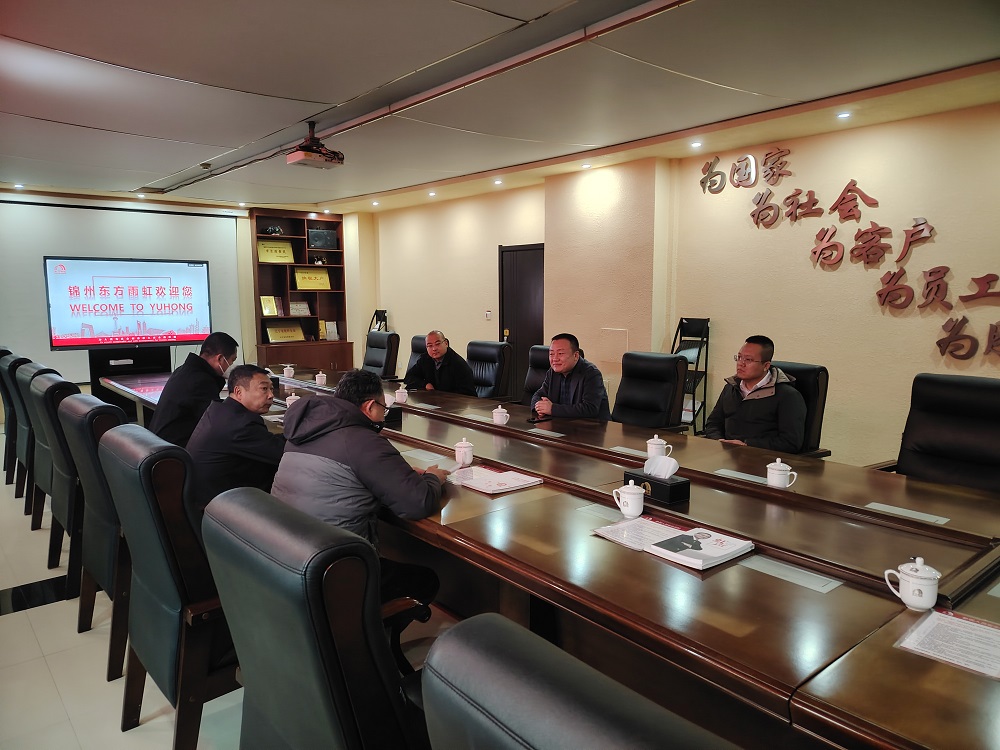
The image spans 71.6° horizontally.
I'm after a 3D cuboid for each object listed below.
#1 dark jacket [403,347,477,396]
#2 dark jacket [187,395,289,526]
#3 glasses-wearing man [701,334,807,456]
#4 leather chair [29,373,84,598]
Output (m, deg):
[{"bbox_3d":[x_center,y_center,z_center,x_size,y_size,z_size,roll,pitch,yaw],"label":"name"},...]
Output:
[{"bbox_3d":[-0.564,0.053,6.468,0.660,0.620,0.460,4,7,30],"label":"dark jacket"},{"bbox_3d":[-1.276,0.393,3.410,0.660,0.660,0.580,-5,8,-38],"label":"dark jacket"},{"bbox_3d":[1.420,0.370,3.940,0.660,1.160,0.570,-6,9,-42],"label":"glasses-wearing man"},{"bbox_3d":[-2.217,0.568,4.026,0.670,1.150,0.640,-5,8,-38],"label":"leather chair"}]

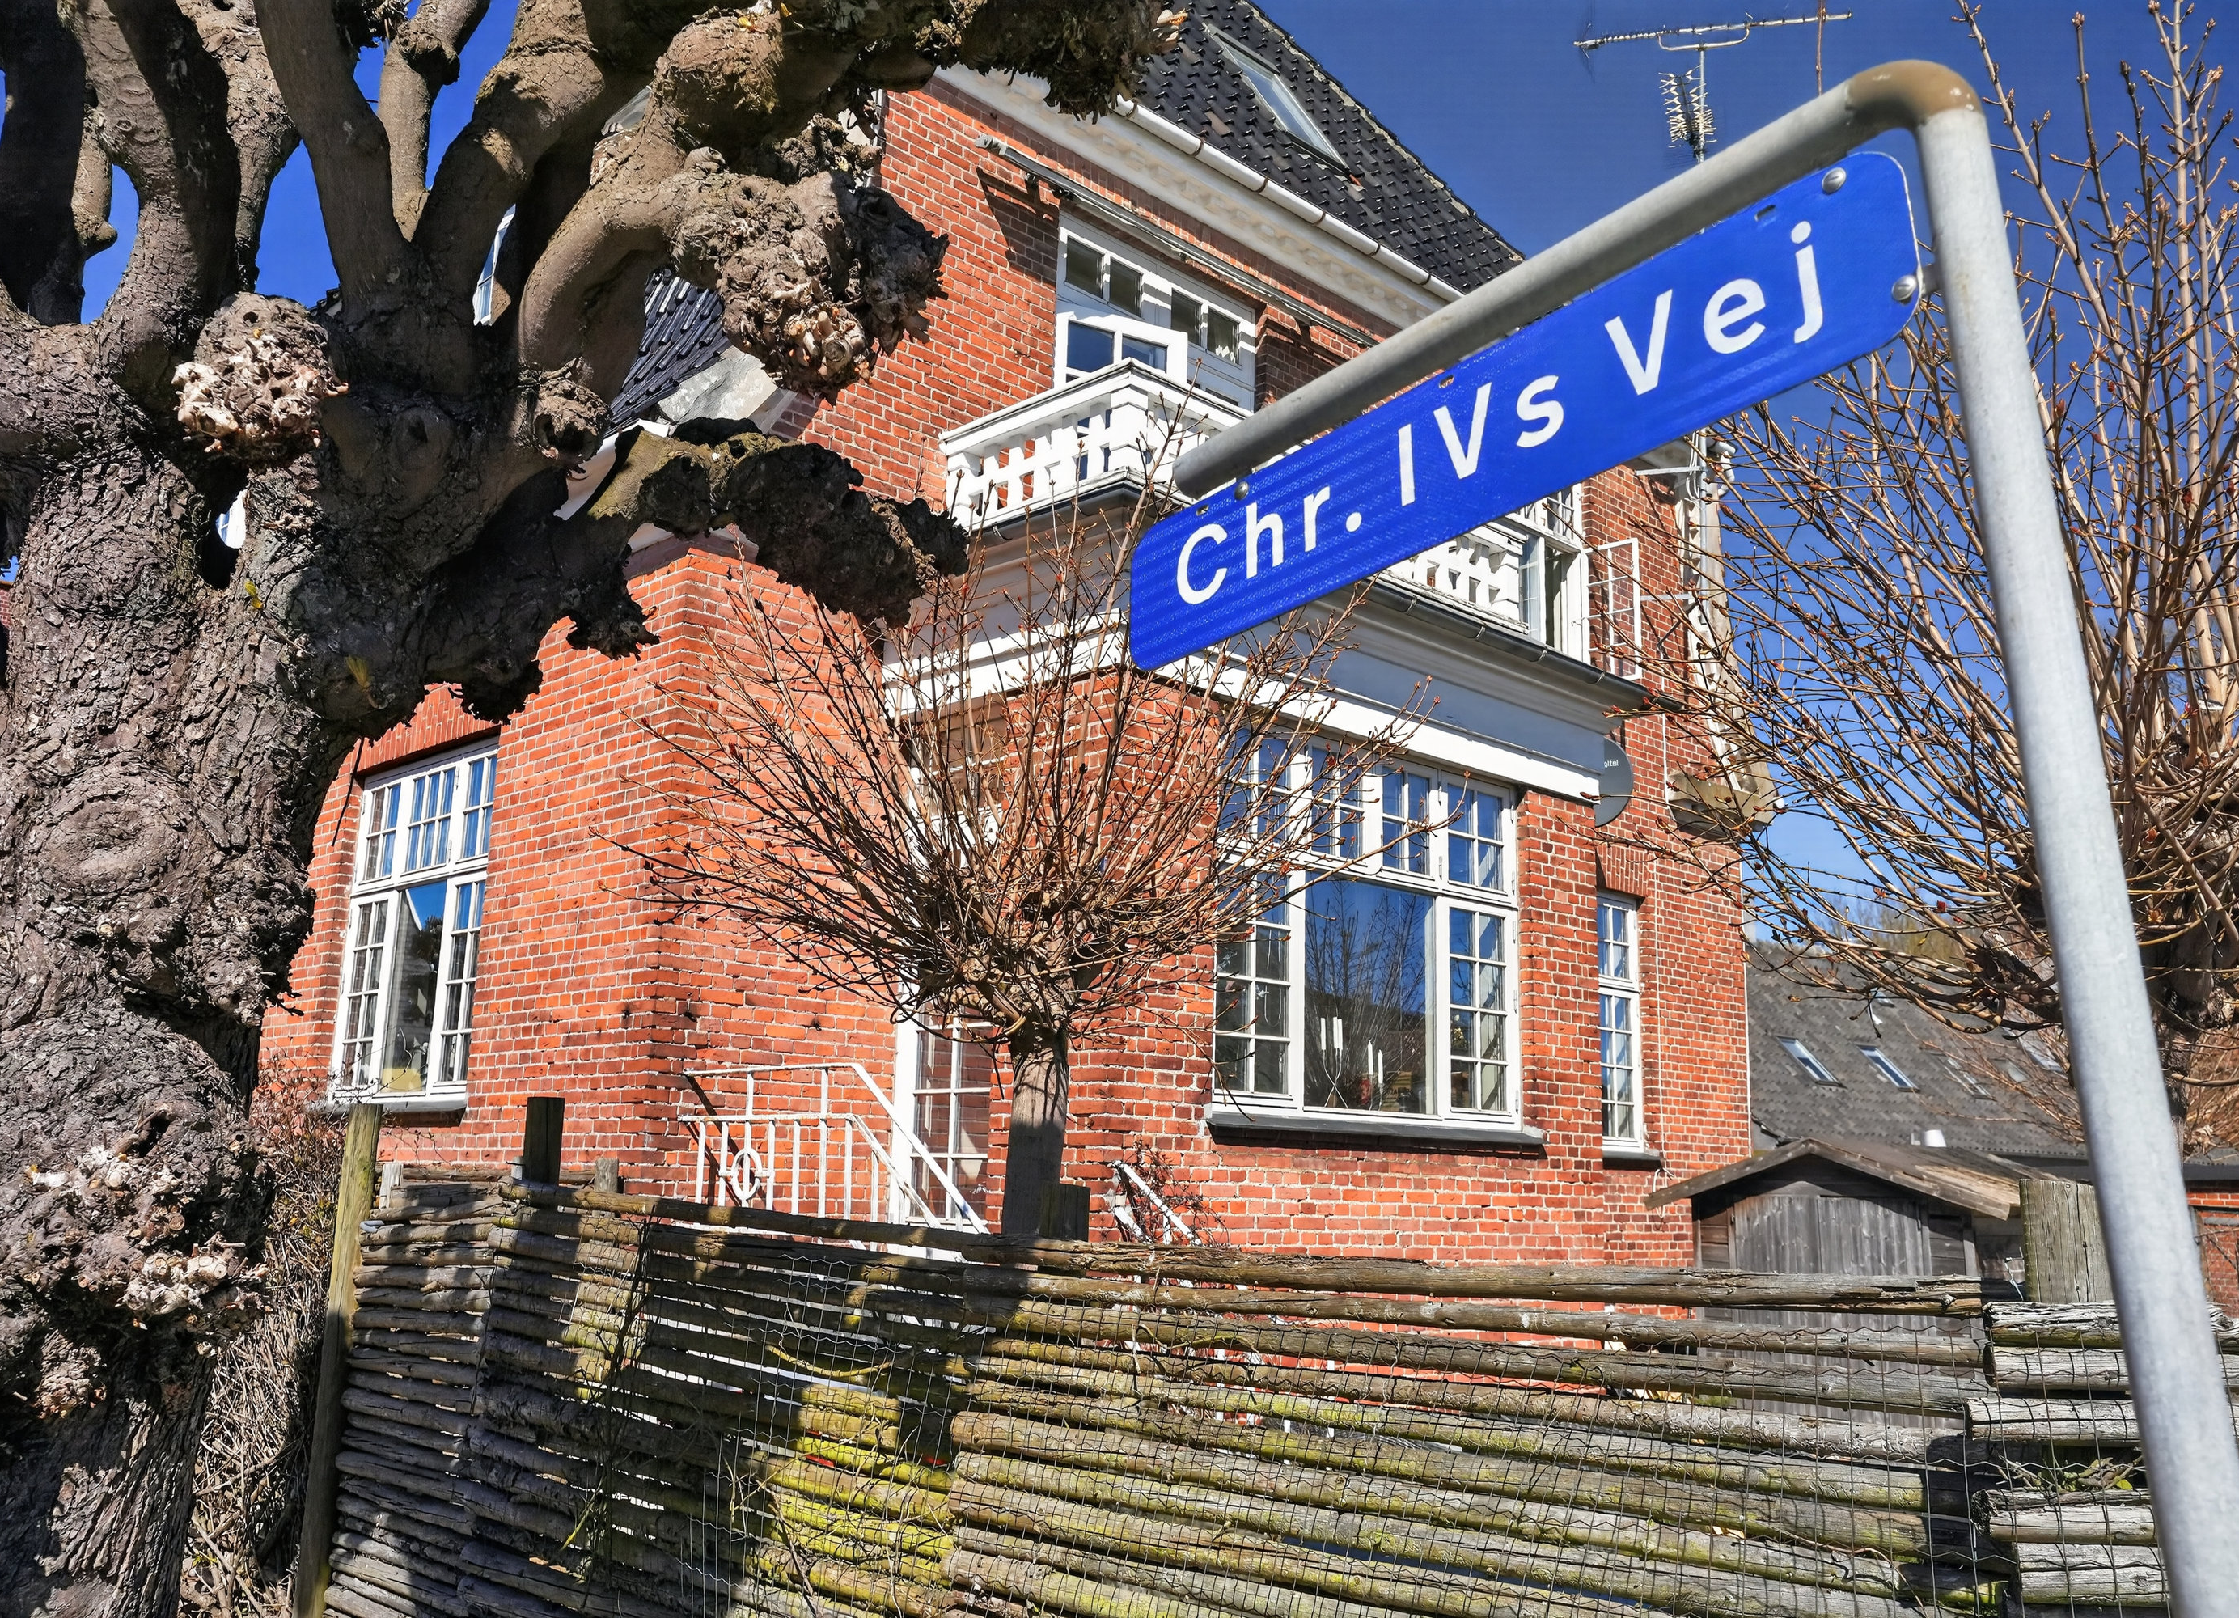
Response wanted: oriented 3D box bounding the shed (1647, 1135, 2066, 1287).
[{"bbox_3d":[5.448,3.364,13.152,2.180,2.030,2.670,10,-14,-38],"label":"shed"}]

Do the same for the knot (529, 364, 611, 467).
[{"bbox_3d":[-1.134,-0.811,3.900,0.165,0.205,0.160,9,-13,-32],"label":"knot"}]

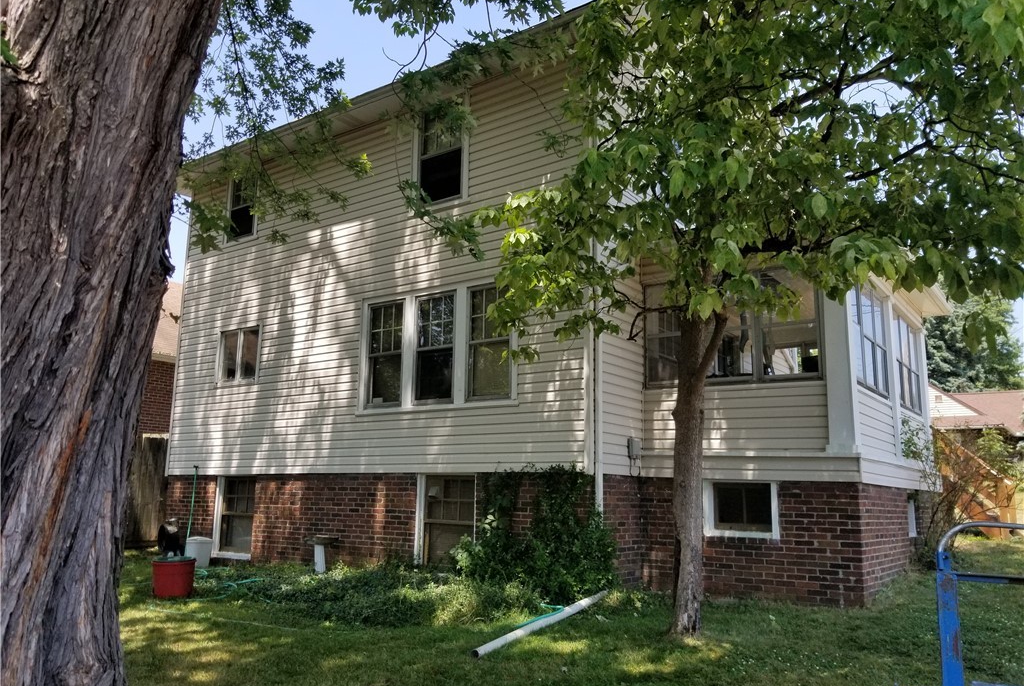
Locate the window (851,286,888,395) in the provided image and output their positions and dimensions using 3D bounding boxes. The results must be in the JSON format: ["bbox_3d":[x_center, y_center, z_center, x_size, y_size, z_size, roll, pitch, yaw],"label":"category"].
[{"bbox_3d":[4.284,-0.026,9.210,0.100,1.260,1.850,-7,-14,35],"label":"window"}]

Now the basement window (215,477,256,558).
[{"bbox_3d":[-4.222,2.671,11.814,1.000,1.240,0.130,-7,-14,35],"label":"basement window"}]

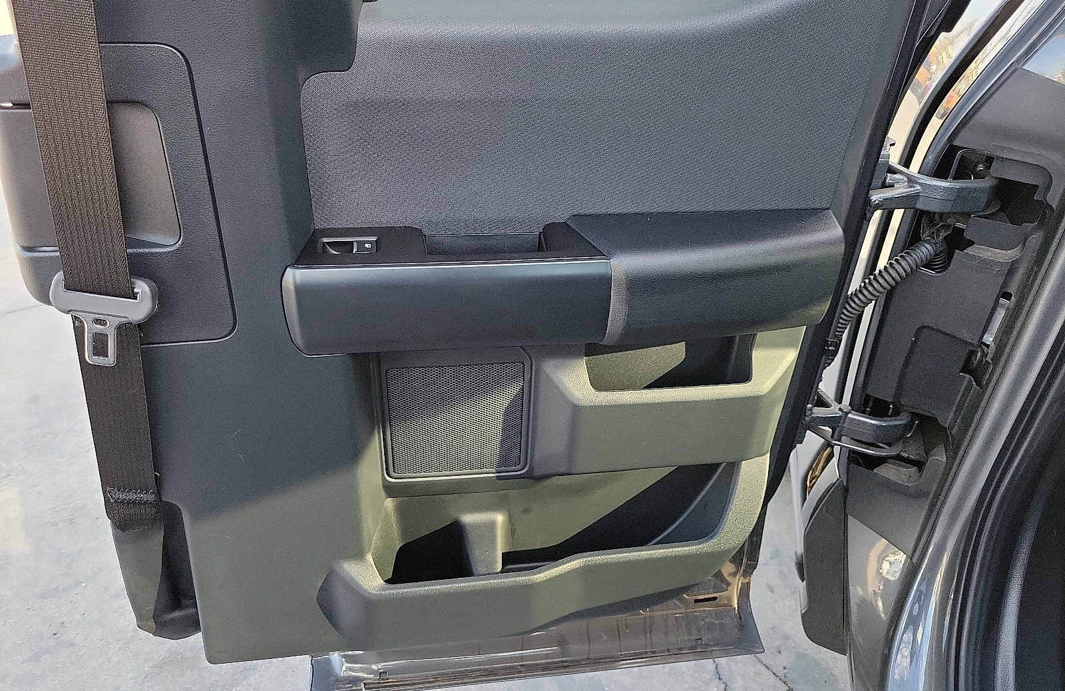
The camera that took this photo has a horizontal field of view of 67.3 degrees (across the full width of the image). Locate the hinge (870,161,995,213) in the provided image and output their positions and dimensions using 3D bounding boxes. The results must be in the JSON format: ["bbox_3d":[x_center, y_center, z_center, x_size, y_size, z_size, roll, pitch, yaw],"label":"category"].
[{"bbox_3d":[0.384,-0.153,0.771,0.100,0.042,0.062,-3,22,-8],"label":"hinge"}]

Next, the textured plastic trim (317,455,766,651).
[{"bbox_3d":[0.013,0.202,0.771,0.430,0.175,0.080,-3,22,-8],"label":"textured plastic trim"}]

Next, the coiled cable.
[{"bbox_3d":[0.357,-0.045,0.816,0.090,0.120,0.050,-3,22,-8],"label":"coiled cable"}]

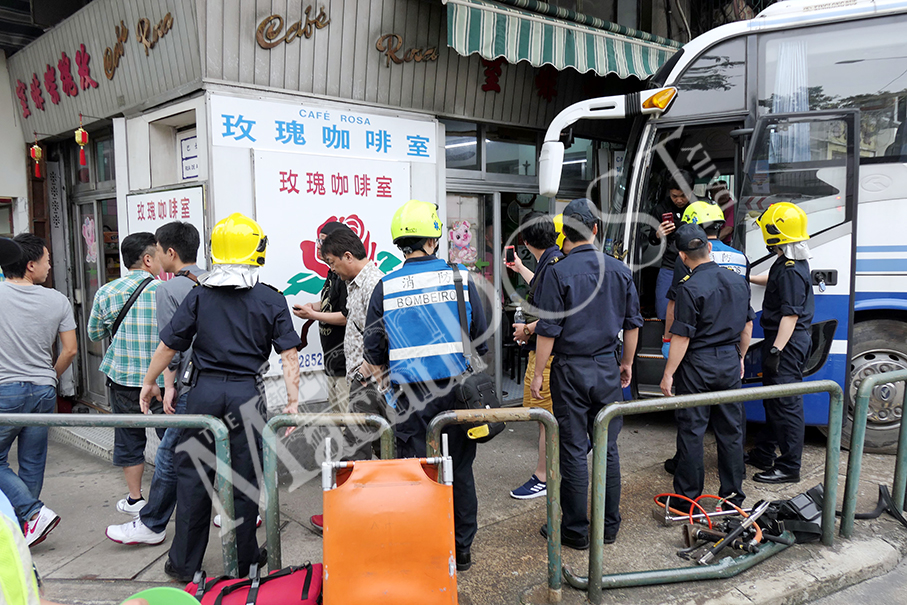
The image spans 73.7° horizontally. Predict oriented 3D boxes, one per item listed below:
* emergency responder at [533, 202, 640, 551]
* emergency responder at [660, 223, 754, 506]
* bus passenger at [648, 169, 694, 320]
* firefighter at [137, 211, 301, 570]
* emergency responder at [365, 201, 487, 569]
[{"bbox_3d":[0.689,0.385,3.176,0.550,1.790,0.400,-1,5,-8],"label":"emergency responder"},{"bbox_3d":[1.521,0.374,3.688,0.540,1.700,0.400,0,5,4],"label":"emergency responder"},{"bbox_3d":[1.939,-0.331,5.194,0.520,1.660,0.460,1,6,22],"label":"bus passenger"},{"bbox_3d":[-1.100,0.451,2.916,0.690,1.750,0.440,-2,5,-14],"label":"firefighter"},{"bbox_3d":[-0.135,0.418,2.929,0.590,1.790,0.450,-1,5,-2],"label":"emergency responder"}]

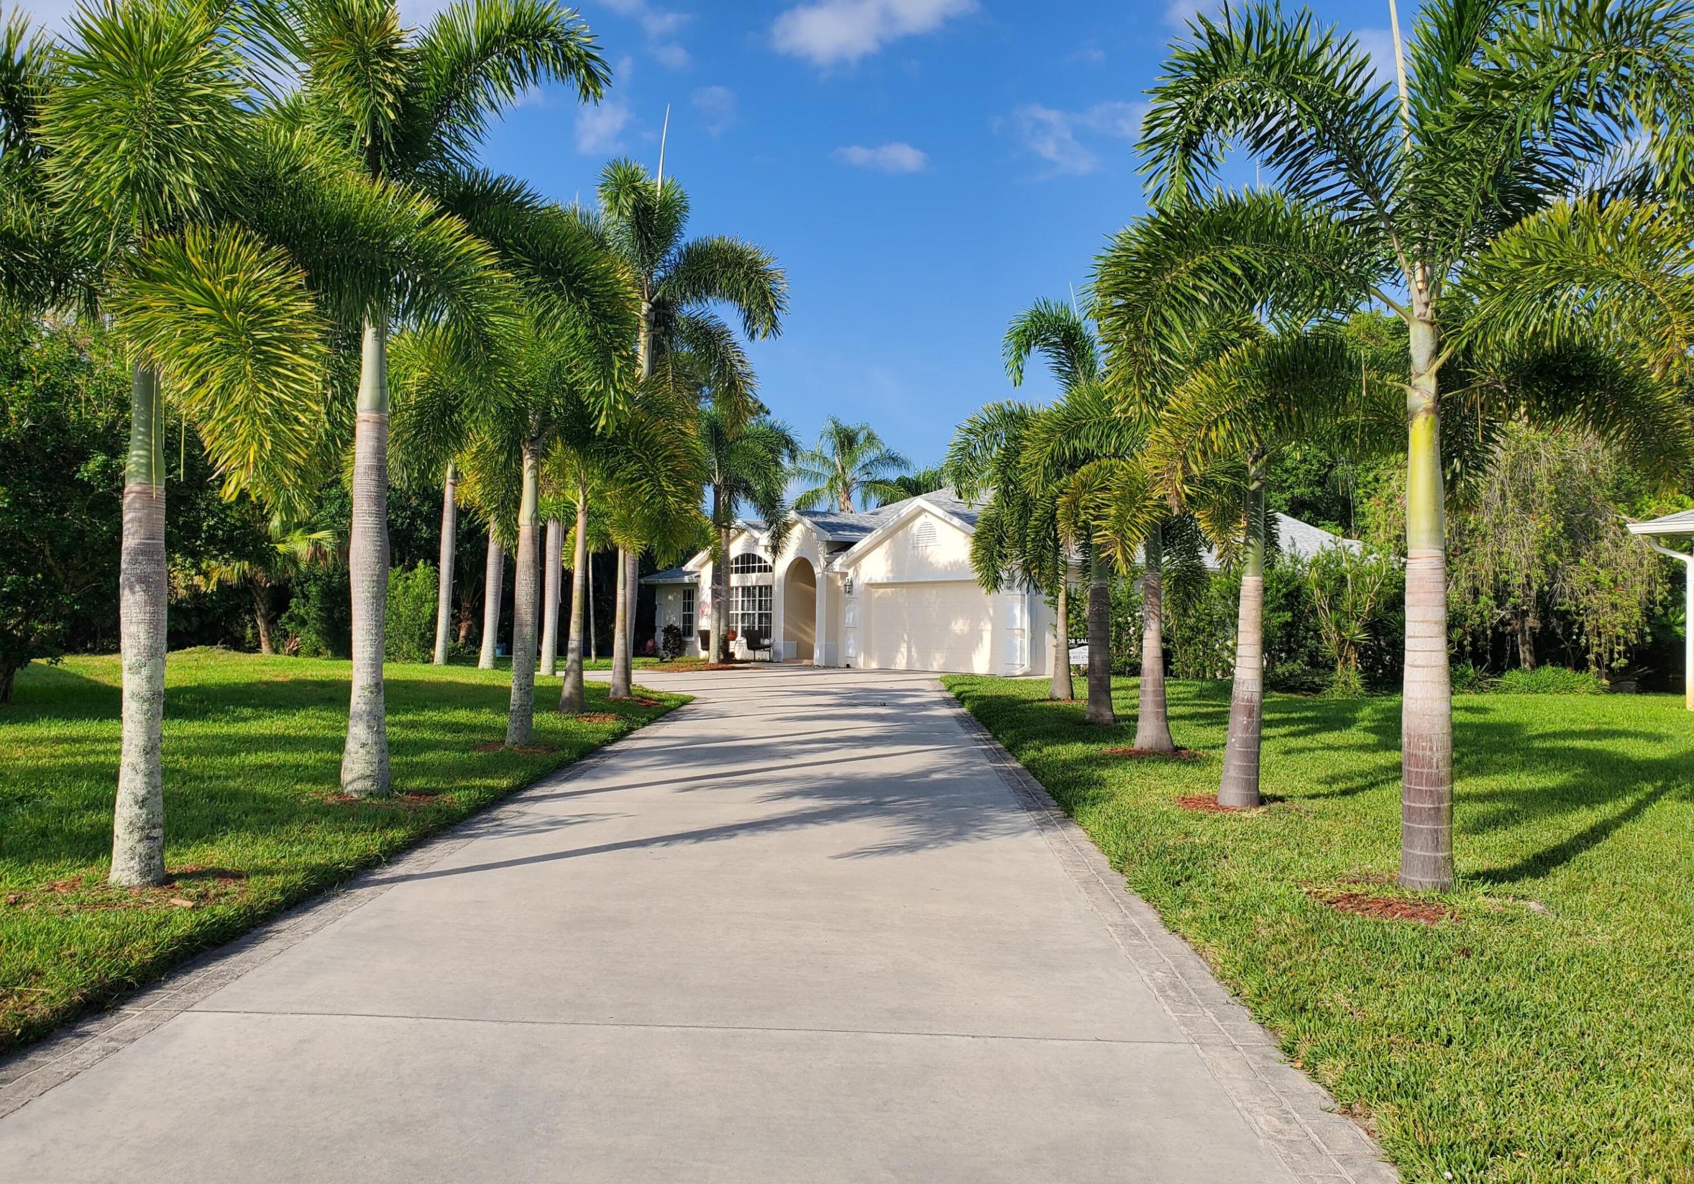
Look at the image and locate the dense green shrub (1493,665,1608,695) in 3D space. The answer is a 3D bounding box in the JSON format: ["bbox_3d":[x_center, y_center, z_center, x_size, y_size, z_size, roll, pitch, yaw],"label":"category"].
[{"bbox_3d":[12.675,1.573,23.000,2.150,0.470,1.300,0,-1,0],"label":"dense green shrub"}]

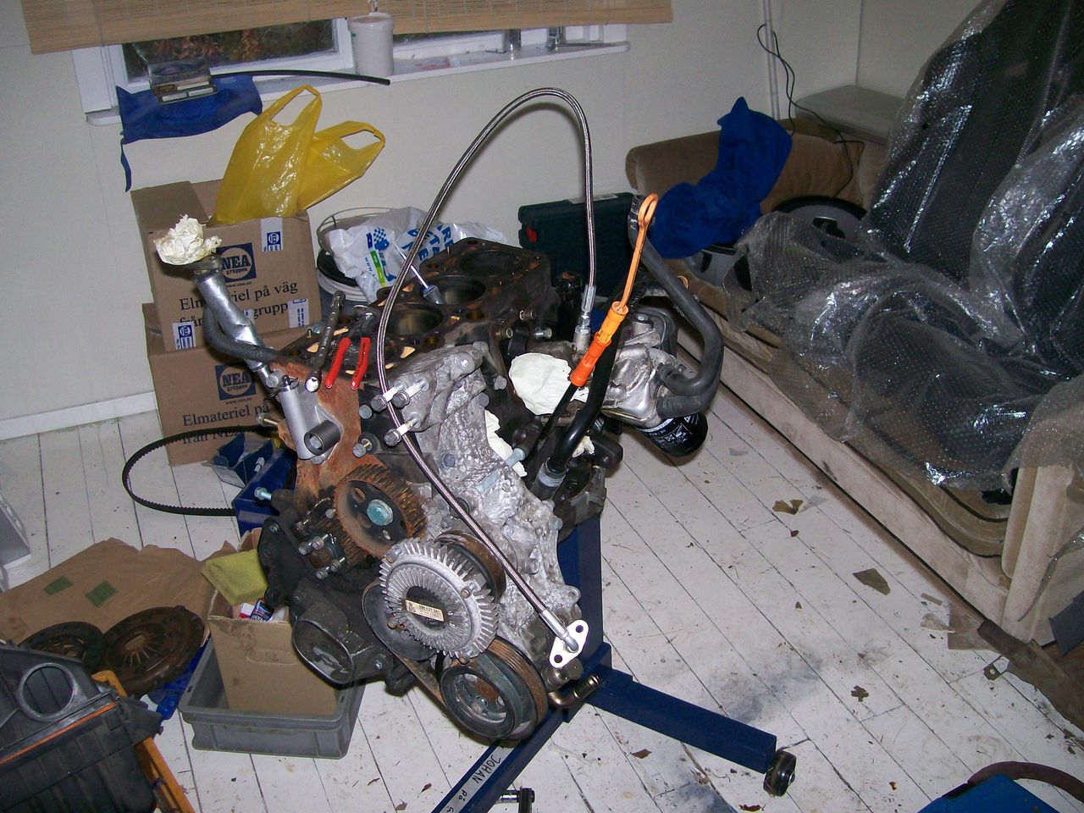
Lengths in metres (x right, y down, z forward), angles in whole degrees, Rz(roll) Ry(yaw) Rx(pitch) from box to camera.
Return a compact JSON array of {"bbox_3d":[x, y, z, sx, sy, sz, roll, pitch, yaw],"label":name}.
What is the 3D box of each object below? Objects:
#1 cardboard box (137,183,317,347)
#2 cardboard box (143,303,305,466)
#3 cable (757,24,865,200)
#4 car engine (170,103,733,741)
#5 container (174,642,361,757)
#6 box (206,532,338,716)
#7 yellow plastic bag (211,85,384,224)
[{"bbox_3d":[-0.801,-0.378,2.872,0.384,0.298,0.330,-12,33,-17],"label":"cardboard box"},{"bbox_3d":[-0.825,-0.097,3.004,0.384,0.319,0.324,-11,32,-16],"label":"cardboard box"},{"bbox_3d":[0.824,-0.892,3.430,0.340,0.520,0.260,-14,33,-19],"label":"cable"},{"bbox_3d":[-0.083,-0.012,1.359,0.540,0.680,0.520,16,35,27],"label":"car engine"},{"bbox_3d":[-0.481,0.492,2.204,0.302,0.114,0.400,2,31,6],"label":"container"},{"bbox_3d":[-0.466,0.435,2.122,0.205,0.285,0.210,2,31,6],"label":"box"},{"bbox_3d":[-0.619,-0.639,2.839,0.460,0.320,0.230,-14,33,-19],"label":"yellow plastic bag"}]

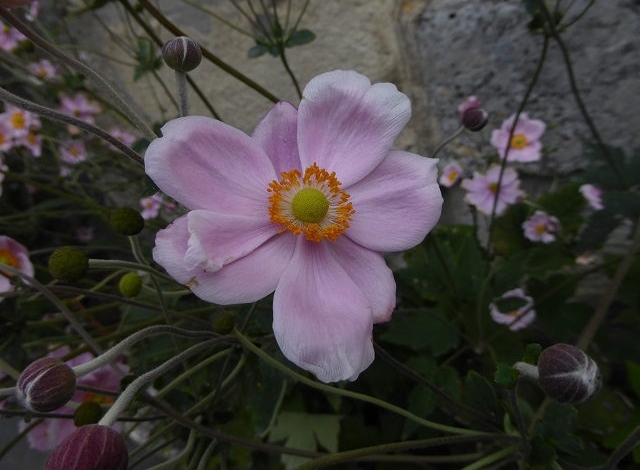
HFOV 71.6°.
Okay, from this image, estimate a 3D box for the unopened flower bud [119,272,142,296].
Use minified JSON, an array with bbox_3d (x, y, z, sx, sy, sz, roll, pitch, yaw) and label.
[{"bbox_3d":[-0.064,0.017,0.150,0.008,0.008,0.008,0,18,0],"label":"unopened flower bud"}]

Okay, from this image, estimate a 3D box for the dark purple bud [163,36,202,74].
[{"bbox_3d":[-0.041,-0.054,0.132,0.011,0.011,0.011,2,12,0],"label":"dark purple bud"}]

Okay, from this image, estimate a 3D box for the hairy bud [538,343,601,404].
[{"bbox_3d":[0.067,0.037,0.119,0.017,0.016,0.016,7,0,30],"label":"hairy bud"}]

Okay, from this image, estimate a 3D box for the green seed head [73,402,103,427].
[{"bbox_3d":[-0.075,0.058,0.143,0.009,0.009,0.009,0,18,0],"label":"green seed head"}]

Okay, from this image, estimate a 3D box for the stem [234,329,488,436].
[{"bbox_3d":[0.012,0.054,0.154,0.093,0.008,0.006,21,0,5],"label":"stem"}]

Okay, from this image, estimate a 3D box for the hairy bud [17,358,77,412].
[{"bbox_3d":[-0.071,0.039,0.116,0.015,0.015,0.015,-31,0,-27],"label":"hairy bud"}]

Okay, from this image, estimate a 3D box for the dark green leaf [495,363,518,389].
[{"bbox_3d":[0.053,0.040,0.126,0.007,0.007,0.003,0,12,0],"label":"dark green leaf"}]

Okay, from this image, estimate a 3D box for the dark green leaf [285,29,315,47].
[{"bbox_3d":[-0.010,-0.102,0.230,0.015,0.003,0.009,-17,44,0],"label":"dark green leaf"}]

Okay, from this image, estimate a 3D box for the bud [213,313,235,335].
[{"bbox_3d":[-0.035,0.032,0.158,0.008,0.008,0.008,0,18,0],"label":"bud"}]

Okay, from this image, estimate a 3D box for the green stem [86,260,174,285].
[{"bbox_3d":[-0.057,0.010,0.135,0.025,0.004,0.003,15,0,-14],"label":"green stem"}]

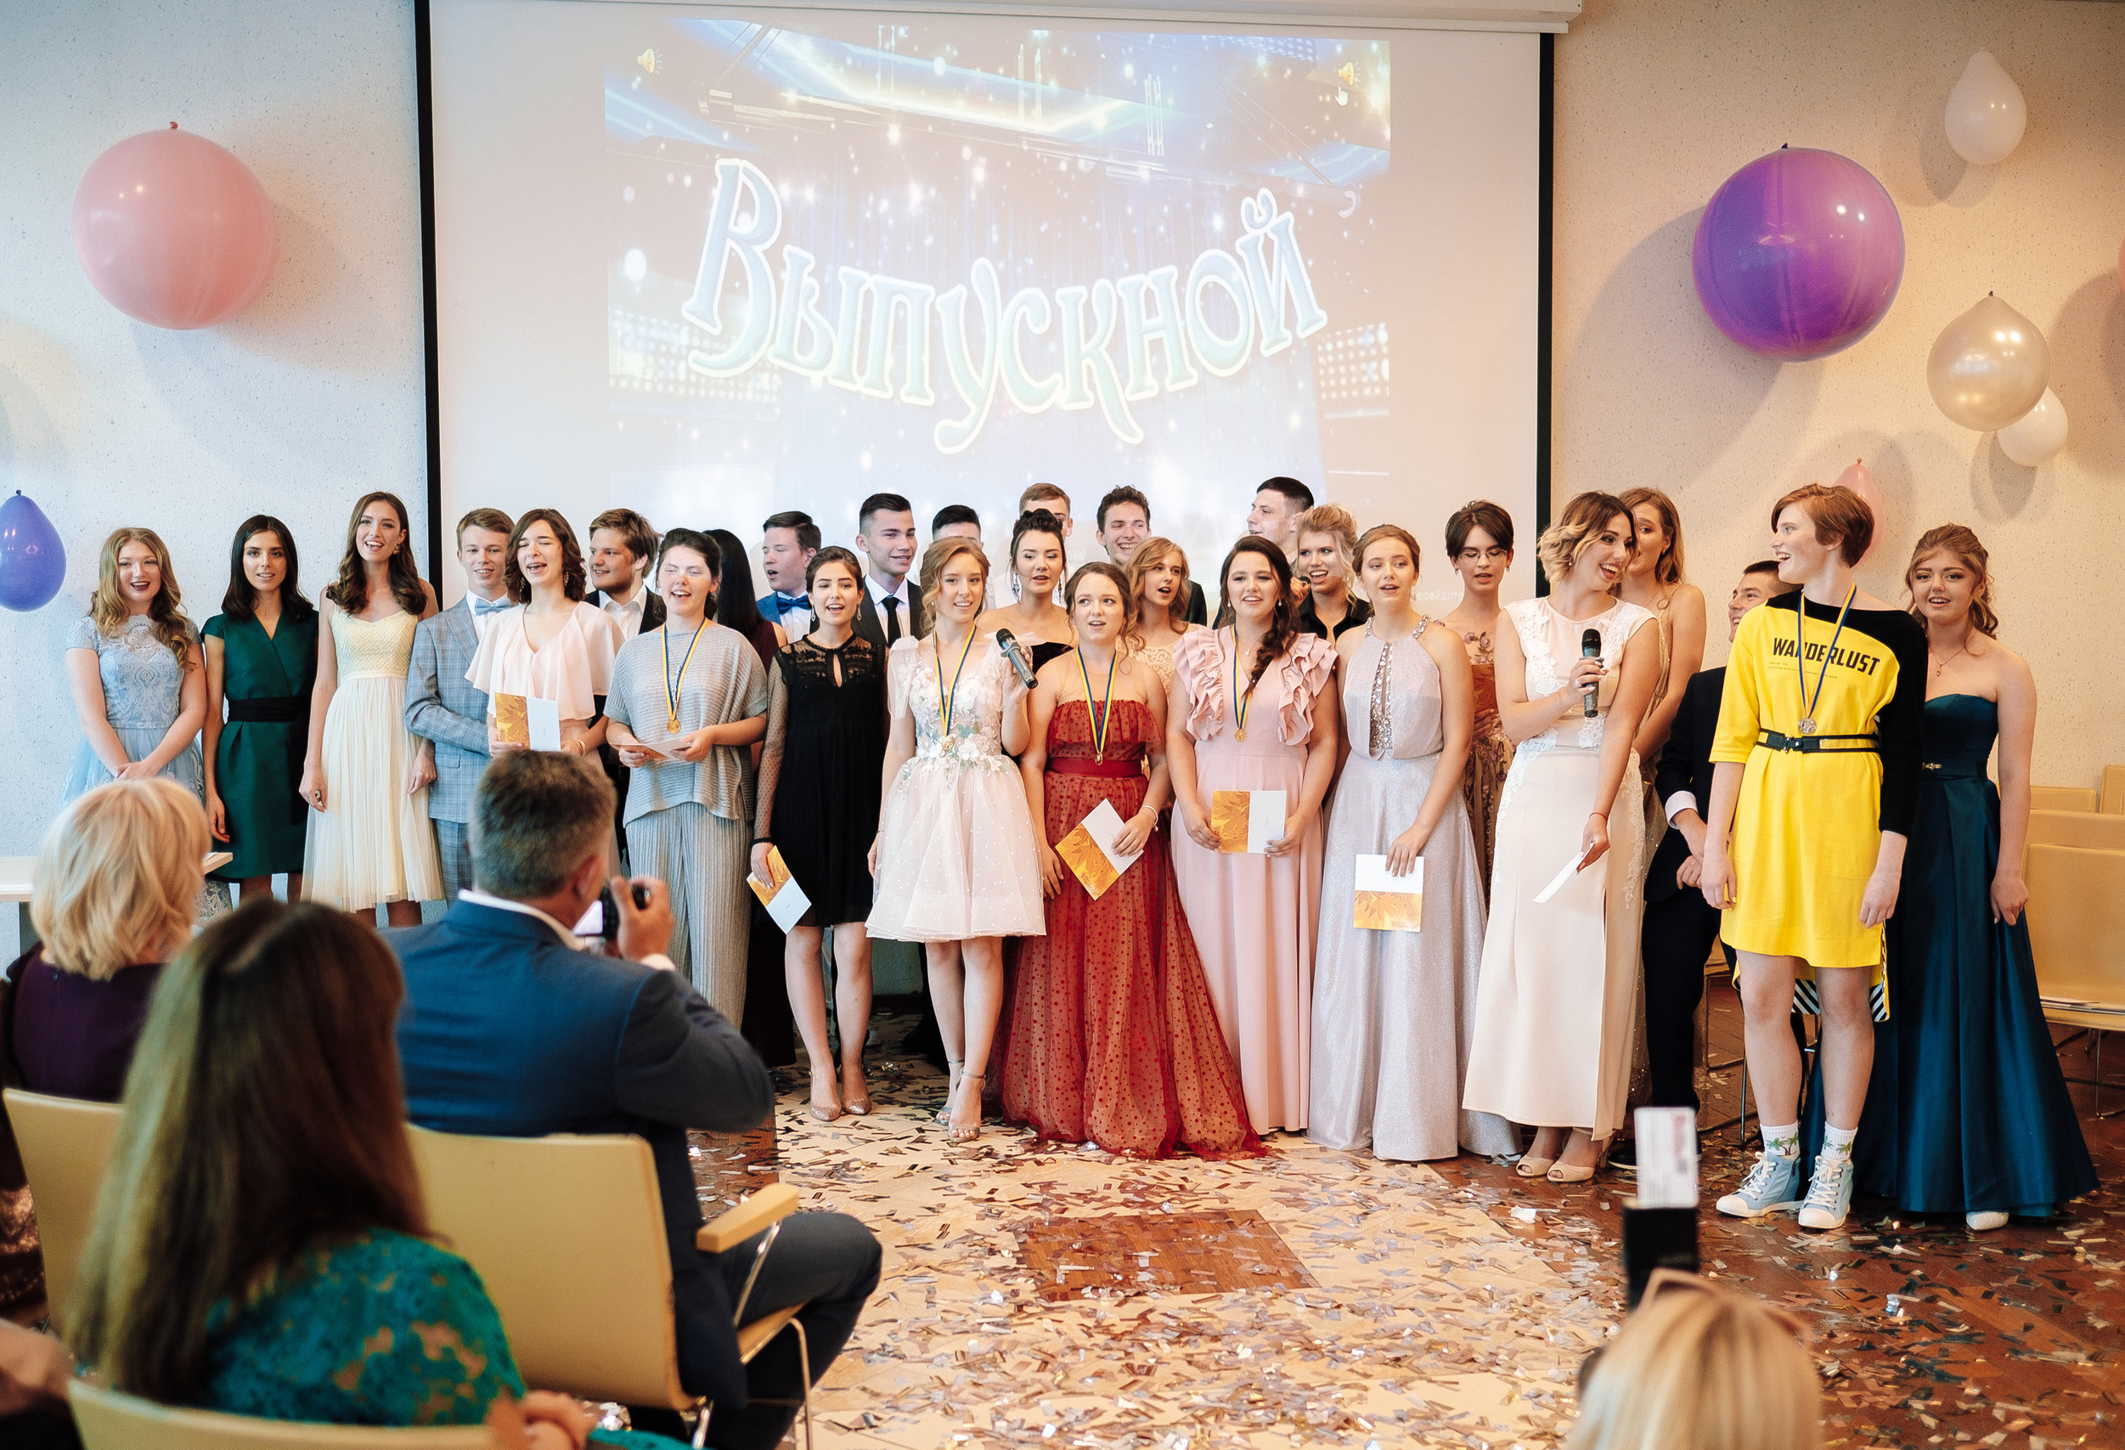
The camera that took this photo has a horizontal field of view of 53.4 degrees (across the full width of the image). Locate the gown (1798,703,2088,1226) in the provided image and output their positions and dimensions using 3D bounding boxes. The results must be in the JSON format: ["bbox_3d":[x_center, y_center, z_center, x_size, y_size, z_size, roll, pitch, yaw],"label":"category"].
[{"bbox_3d":[2.252,0.539,5.383,0.697,1.232,0.586,1,4,19],"label":"gown"}]

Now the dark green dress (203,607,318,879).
[{"bbox_3d":[-2.439,0.056,6.450,0.370,0.831,0.280,-2,4,-25],"label":"dark green dress"}]

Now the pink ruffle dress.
[{"bbox_3d":[0.540,0.423,6.080,0.505,1.394,0.404,0,4,9],"label":"pink ruffle dress"}]

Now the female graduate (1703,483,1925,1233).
[{"bbox_3d":[1.821,0.302,5.120,0.520,1.759,0.380,2,4,29],"label":"female graduate"}]

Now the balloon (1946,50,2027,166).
[{"bbox_3d":[3.435,-2.292,7.851,0.303,0.429,0.303,-1,4,-8],"label":"balloon"}]

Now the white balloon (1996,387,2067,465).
[{"bbox_3d":[3.662,-1.167,7.988,0.270,0.378,0.270,-1,4,-8],"label":"white balloon"}]

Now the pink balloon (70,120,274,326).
[{"bbox_3d":[-2.870,-1.605,6.835,0.659,0.653,0.659,-1,4,-8],"label":"pink balloon"}]

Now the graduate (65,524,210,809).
[{"bbox_3d":[-2.840,0.264,6.514,0.586,1.737,0.505,-2,4,-19],"label":"graduate"}]

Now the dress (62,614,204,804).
[{"bbox_3d":[-2.855,0.135,6.500,0.600,0.953,0.500,-2,4,-23],"label":"dress"}]

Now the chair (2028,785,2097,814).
[{"bbox_3d":[3.259,0.629,7.353,0.515,0.818,0.545,3,5,38],"label":"chair"}]

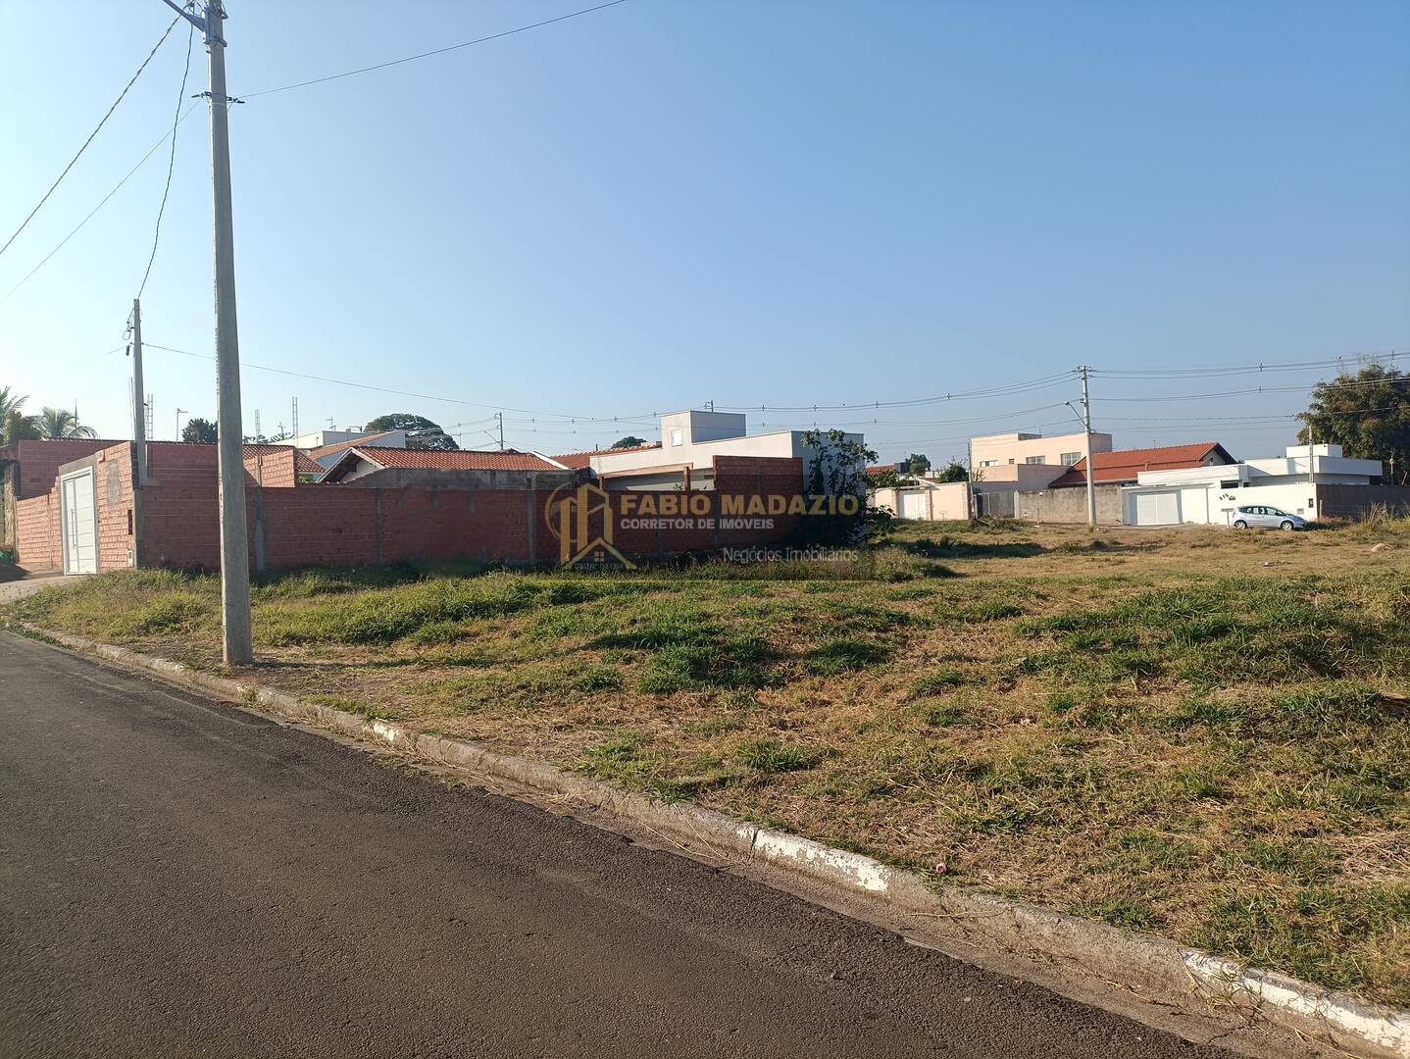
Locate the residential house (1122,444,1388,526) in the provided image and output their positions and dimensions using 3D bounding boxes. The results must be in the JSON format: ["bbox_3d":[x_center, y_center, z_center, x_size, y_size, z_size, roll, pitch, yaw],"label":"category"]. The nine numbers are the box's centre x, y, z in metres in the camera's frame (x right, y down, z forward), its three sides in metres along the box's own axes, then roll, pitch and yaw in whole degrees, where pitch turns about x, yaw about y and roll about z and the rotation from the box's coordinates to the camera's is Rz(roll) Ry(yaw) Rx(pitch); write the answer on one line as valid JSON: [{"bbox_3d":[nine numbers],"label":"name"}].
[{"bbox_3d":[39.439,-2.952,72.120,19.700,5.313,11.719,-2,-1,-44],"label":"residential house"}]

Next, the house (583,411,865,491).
[{"bbox_3d":[0.610,-1.987,42.221,4.222,5.456,11.858,-2,0,-44],"label":"house"}]

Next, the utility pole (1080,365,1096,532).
[{"bbox_3d":[25.817,-5.561,68.489,0.414,10.913,0.414,-2,-1,-44],"label":"utility pole"}]

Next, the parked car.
[{"bbox_3d":[32.943,-0.651,59.394,1.700,1.525,3.900,-2,-1,-44],"label":"parked car"}]

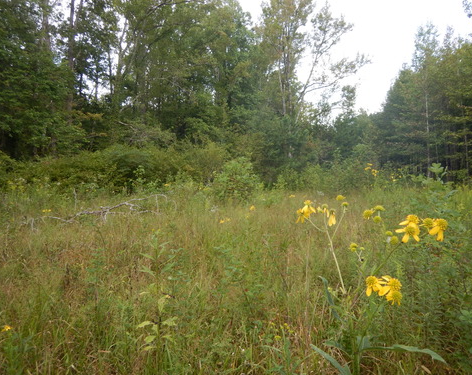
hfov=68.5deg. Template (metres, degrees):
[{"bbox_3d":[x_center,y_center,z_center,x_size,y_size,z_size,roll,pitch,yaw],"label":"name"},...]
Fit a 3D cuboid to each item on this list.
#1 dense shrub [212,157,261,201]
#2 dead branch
[{"bbox_3d":[0.020,-0.300,12.800,1.800,1.750,1.700,0,0,0],"label":"dense shrub"},{"bbox_3d":[-3.200,0.560,8.000,3.450,0.800,1.400,0,0,-12],"label":"dead branch"}]

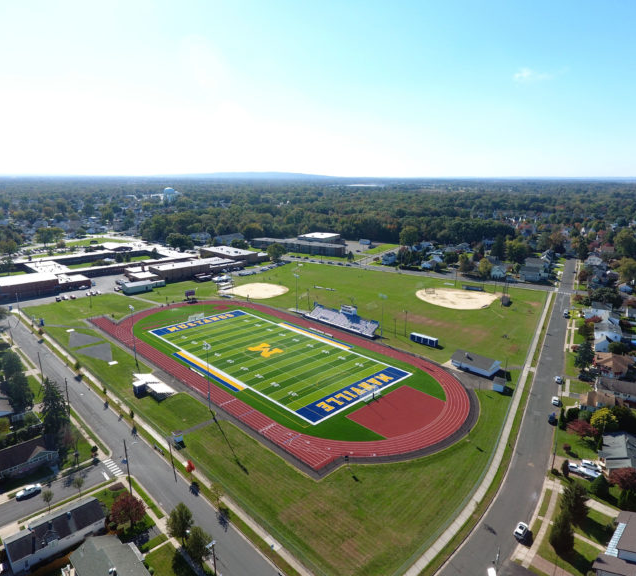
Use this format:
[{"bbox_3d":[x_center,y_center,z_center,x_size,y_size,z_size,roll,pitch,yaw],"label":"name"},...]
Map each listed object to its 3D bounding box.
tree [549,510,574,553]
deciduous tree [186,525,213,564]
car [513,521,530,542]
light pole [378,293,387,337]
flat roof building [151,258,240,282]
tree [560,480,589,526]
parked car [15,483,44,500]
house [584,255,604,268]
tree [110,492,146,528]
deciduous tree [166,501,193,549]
[{"bbox_3d":[48.765,47.102,87.766,4.500,7.600,4.500,0,14,0],"label":"tree"},{"bbox_3d":[-21.820,48.060,82.060,4.300,8.200,4.300,1,14,0],"label":"deciduous tree"},{"bbox_3d":[41.410,49.570,90.390,1.900,1.700,4.600,11,18,38],"label":"car"},{"bbox_3d":[28.185,13.133,192.986,1.000,22.000,3.600,-13,19,-43],"label":"light pole"},{"bbox_3d":[-90.730,-14.020,328.650,61.000,8.200,24.000,-13,19,-43],"label":"flat roof building"},{"bbox_3d":[54.830,45.640,94.720,5.300,8.200,5.300,1,14,0],"label":"tree"},{"bbox_3d":[-66.020,46.280,101.340,4.850,1.500,1.870,-11,18,-39],"label":"parked car"},{"bbox_3d":[226.110,-21.375,363.991,12.000,7.500,10.500,9,16,30],"label":"house"},{"bbox_3d":[-38.831,46.004,91.416,6.700,7.100,6.700,0,14,0],"label":"tree"},{"bbox_3d":[-26.640,45.910,85.890,5.500,10.300,5.500,0,14,0],"label":"deciduous tree"}]

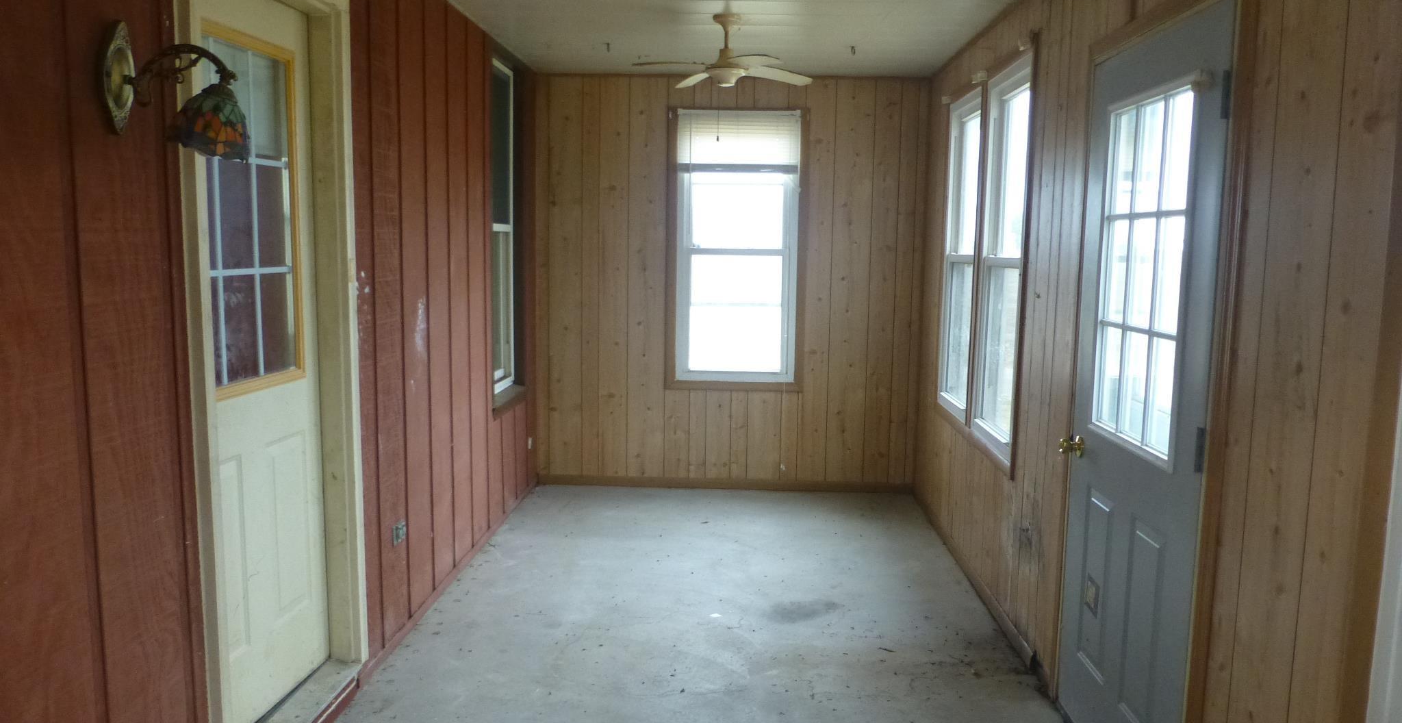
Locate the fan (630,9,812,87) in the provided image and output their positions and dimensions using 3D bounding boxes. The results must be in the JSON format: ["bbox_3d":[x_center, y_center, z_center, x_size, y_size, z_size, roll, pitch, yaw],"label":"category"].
[{"bbox_3d":[0.116,-1.357,4.270,0.850,0.300,0.850,1,7,3],"label":"fan"}]

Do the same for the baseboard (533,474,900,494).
[{"bbox_3d":[0.143,0.760,6.024,2.310,0.066,0.016,1,7,3],"label":"baseboard"}]

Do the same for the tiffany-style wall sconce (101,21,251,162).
[{"bbox_3d":[-1.039,-0.544,1.949,0.270,0.275,0.175,1,7,3],"label":"tiffany-style wall sconce"}]

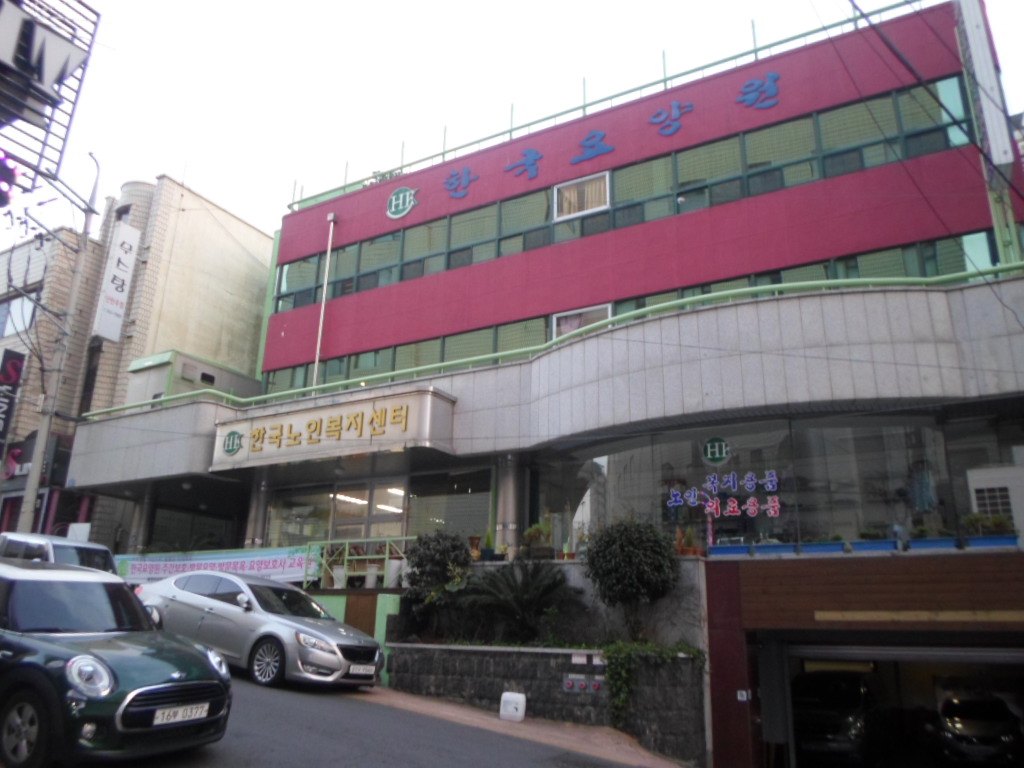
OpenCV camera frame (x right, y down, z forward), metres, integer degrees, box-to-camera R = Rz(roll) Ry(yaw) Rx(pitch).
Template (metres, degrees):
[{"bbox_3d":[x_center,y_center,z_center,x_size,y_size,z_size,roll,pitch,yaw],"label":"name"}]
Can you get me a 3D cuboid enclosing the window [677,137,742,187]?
[{"bbox_3d":[4.116,-4.624,15.496,1.312,0.843,0.100,-8,-20,29],"label":"window"}]

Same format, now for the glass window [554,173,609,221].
[{"bbox_3d":[1.641,-4.413,17.470,1.410,0.970,0.100,-8,-19,27],"label":"glass window"}]

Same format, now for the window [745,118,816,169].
[{"bbox_3d":[5.355,-4.806,14.815,1.292,0.843,0.100,-8,-20,29],"label":"window"}]

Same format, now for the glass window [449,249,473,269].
[{"bbox_3d":[-1.293,-3.148,18.633,0.709,0.431,0.100,-8,-20,28],"label":"glass window"}]

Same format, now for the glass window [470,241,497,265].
[{"bbox_3d":[-0.670,-3.256,18.555,0.729,0.472,0.100,-8,-19,28],"label":"glass window"}]

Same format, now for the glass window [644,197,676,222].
[{"bbox_3d":[3.248,-3.818,16.192,0.709,0.445,0.100,-8,-20,28],"label":"glass window"}]

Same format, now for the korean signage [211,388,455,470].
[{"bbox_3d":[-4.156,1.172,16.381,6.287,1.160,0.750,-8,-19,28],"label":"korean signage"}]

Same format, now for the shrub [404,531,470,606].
[{"bbox_3d":[-1.214,3.030,12.211,1.050,1.120,1.000,1,-17,0],"label":"shrub"}]

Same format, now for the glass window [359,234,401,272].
[{"bbox_3d":[-3.607,-3.561,20.191,1.390,0.980,0.100,-8,-19,27],"label":"glass window"}]

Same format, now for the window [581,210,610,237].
[{"bbox_3d":[1.943,-3.706,17.070,0.700,0.490,0.100,-8,-19,27],"label":"window"}]

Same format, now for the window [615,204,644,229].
[{"bbox_3d":[2.552,-3.639,16.109,0.666,0.422,0.100,-8,-20,29],"label":"window"}]

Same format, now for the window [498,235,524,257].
[{"bbox_3d":[0.018,-3.351,18.186,0.729,0.458,0.100,-8,-19,28],"label":"window"}]

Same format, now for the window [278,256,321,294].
[{"bbox_3d":[-6.257,-3.174,21.770,1.487,1.087,0.100,-8,-19,28],"label":"window"}]

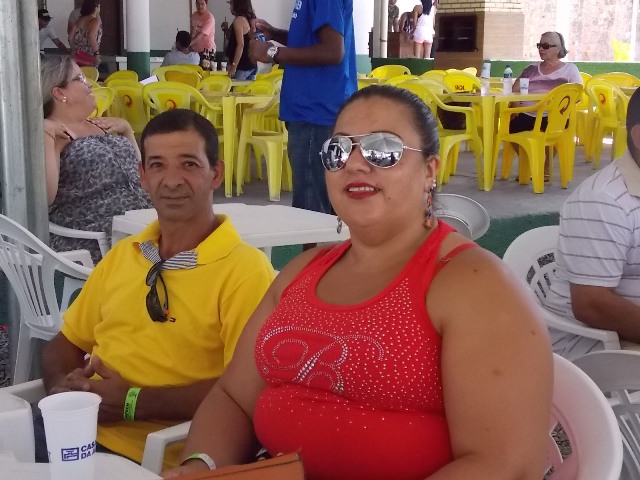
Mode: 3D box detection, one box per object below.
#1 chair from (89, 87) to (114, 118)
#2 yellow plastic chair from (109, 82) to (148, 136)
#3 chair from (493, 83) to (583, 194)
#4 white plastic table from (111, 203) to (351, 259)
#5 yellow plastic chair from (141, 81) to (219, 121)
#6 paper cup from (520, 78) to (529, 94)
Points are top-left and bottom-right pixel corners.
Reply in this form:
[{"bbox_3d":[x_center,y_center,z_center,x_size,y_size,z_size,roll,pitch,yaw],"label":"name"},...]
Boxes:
[{"bbox_3d":[-1.824,-0.736,8.102,0.550,0.800,0.560,8,13,34],"label":"chair"},{"bbox_3d":[-1.441,-0.913,8.945,0.560,0.810,0.530,6,12,31],"label":"yellow plastic chair"},{"bbox_3d":[1.656,-0.785,8.225,0.530,0.810,0.560,8,13,39],"label":"chair"},{"bbox_3d":[-0.343,0.273,4.532,0.710,0.720,0.710,-8,13,-38],"label":"white plastic table"},{"bbox_3d":[-1.072,-0.819,8.419,0.560,0.810,0.530,3,11,18],"label":"yellow plastic chair"},{"bbox_3d":[1.553,-1.164,8.284,0.075,0.116,0.075,0,10,0],"label":"paper cup"}]

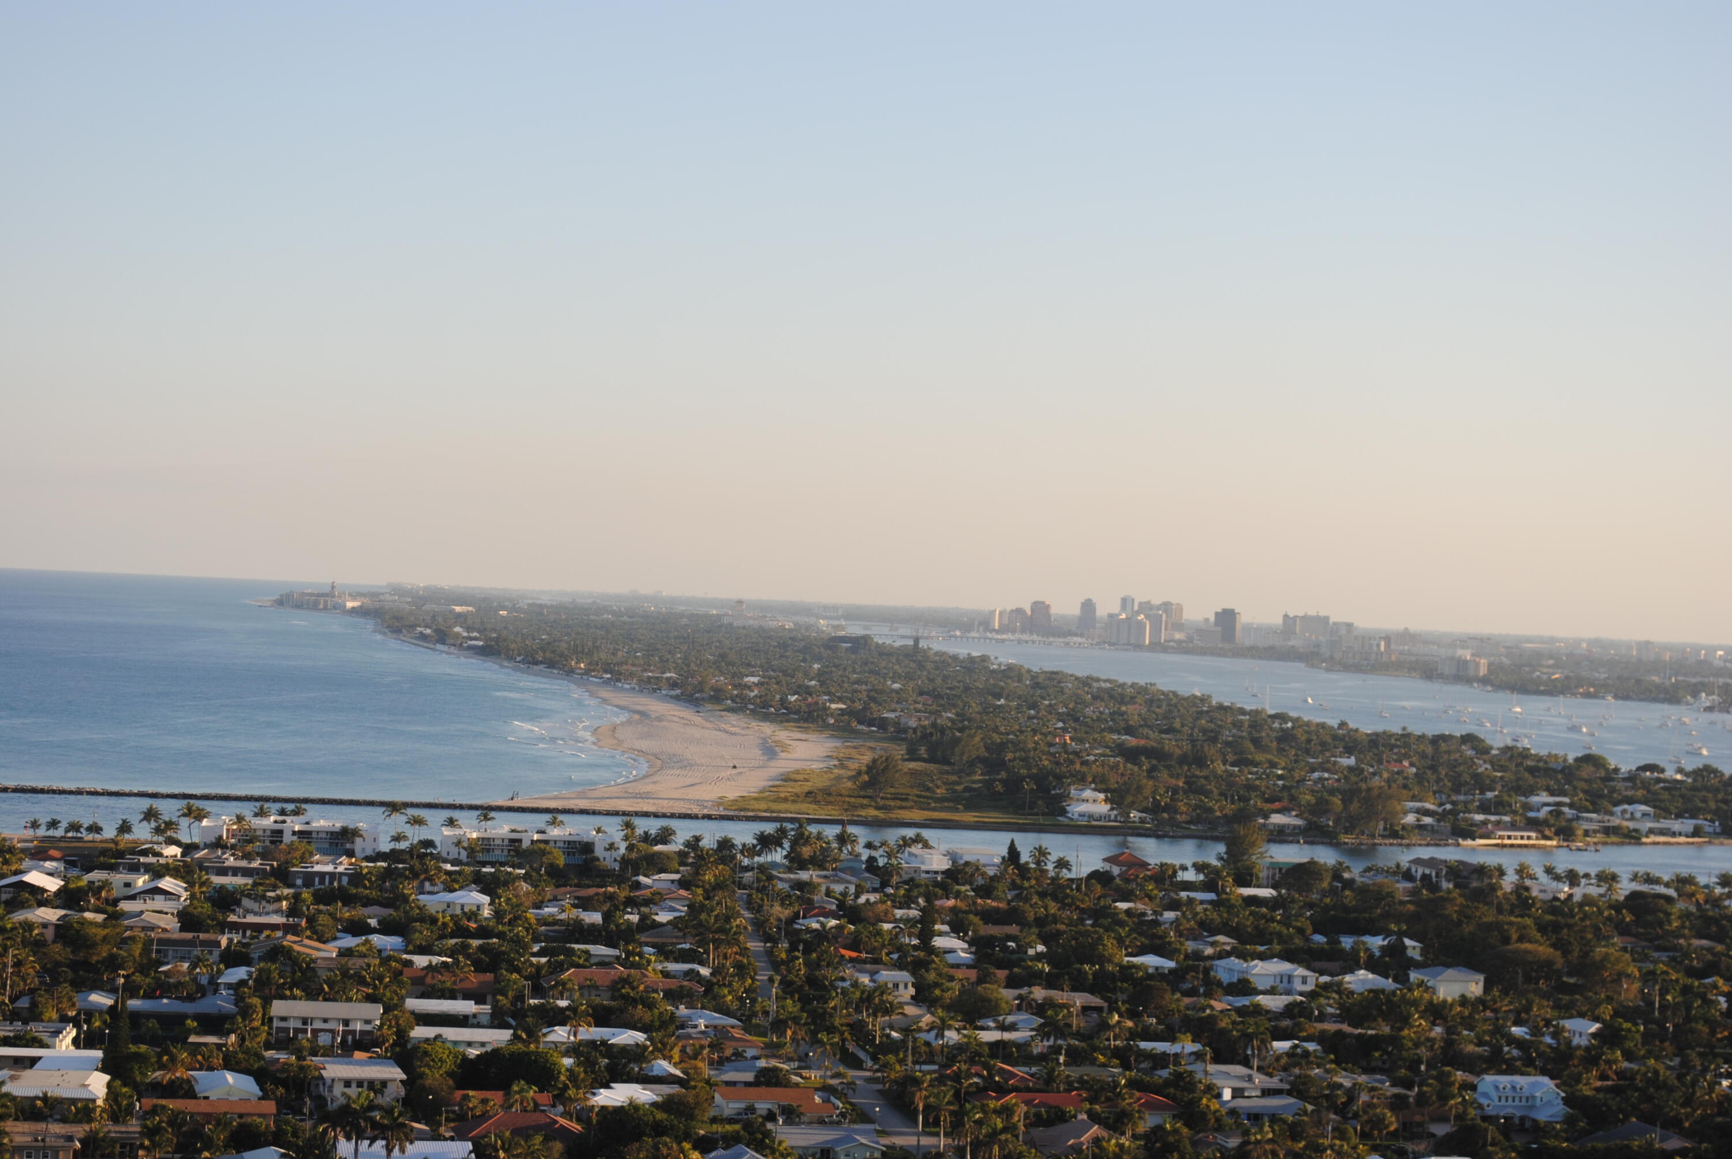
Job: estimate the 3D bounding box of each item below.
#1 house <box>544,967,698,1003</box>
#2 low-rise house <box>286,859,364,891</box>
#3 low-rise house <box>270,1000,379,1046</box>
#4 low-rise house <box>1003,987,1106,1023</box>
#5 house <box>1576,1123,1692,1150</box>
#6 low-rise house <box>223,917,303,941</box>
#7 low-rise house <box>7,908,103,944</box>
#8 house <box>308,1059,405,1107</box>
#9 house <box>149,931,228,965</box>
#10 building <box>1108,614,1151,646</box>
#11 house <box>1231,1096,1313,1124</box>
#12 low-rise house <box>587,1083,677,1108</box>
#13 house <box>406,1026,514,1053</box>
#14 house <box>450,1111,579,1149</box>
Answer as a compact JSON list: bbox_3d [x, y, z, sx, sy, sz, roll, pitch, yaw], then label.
[{"bbox_3d":[-50.150,83.190,811.000,30.000,4.900,18.000,3,0,-5],"label":"house"},{"bbox_3d":[-148.220,82.170,1083.450,20.500,4.900,13.000,3,0,-5],"label":"low-rise house"},{"bbox_3d":[-99.070,81.510,724.830,19.700,7.200,14.000,3,0,-5],"label":"low-rise house"},{"bbox_3d":[39.120,89.260,833.820,21.000,4.600,14.500,3,0,-5],"label":"low-rise house"},{"bbox_3d":[124.850,90.450,641.000,17.000,5.200,14.000,3,0,-5],"label":"house"},{"bbox_3d":[-138.130,79.630,905.000,17.500,4.600,11.000,3,0,-5],"label":"low-rise house"},{"bbox_3d":[-177.280,76.650,866.000,20.000,6.900,15.000,3,0,-5],"label":"low-rise house"},{"bbox_3d":[-83.180,82.060,643.330,13.500,7.200,14.000,3,0,-15],"label":"house"},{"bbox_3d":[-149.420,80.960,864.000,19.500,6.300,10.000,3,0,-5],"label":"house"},{"bbox_3d":[500.620,98.540,7512.690,74.000,62.000,24.000,3,0,15],"label":"building"},{"bbox_3d":[67.420,88.330,657.000,13.000,4.400,13.000,3,0,-5],"label":"house"},{"bbox_3d":[-37.230,83.510,630.000,14.000,4.600,17.000,3,0,-5],"label":"low-rise house"},{"bbox_3d":[-73.860,84.090,720.820,18.300,4.300,12.000,3,0,-4],"label":"house"},{"bbox_3d":[-53.250,84.170,600.820,19.000,5.500,14.000,3,0,-11],"label":"house"}]

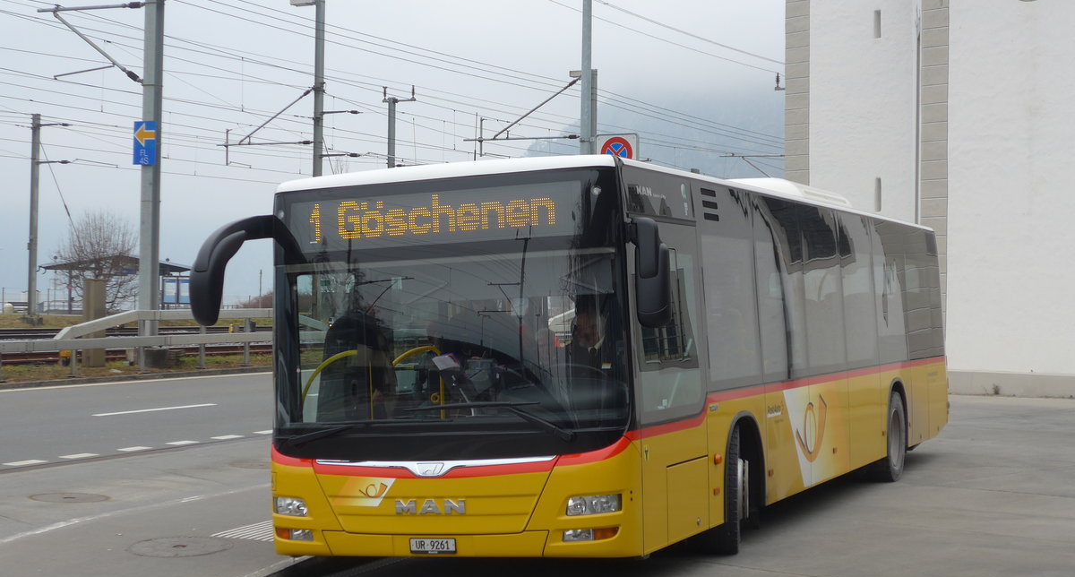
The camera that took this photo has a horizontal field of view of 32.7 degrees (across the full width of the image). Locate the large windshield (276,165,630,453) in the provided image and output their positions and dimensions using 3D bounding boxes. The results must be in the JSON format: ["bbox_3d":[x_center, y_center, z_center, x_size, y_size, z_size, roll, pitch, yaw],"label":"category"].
[{"bbox_3d":[-0.645,0.192,11.450,2.420,1.743,0.340,-3,-2,22],"label":"large windshield"}]

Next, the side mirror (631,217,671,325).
[{"bbox_3d":[0.682,-0.094,10.923,0.260,0.663,0.220,-3,-2,22],"label":"side mirror"}]

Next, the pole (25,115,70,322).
[{"bbox_3d":[-17.226,-2.541,64.776,1.750,7.214,0.320,0,-1,23],"label":"pole"}]

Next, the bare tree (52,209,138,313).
[{"bbox_3d":[-19.745,-1.143,82.000,3.900,4.731,3.900,0,-1,0],"label":"bare tree"}]

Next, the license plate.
[{"bbox_3d":[-0.639,1.581,11.241,0.310,0.092,0.022,-3,-2,22],"label":"license plate"}]

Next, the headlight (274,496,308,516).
[{"bbox_3d":[-1.584,1.397,11.727,0.315,0.134,0.140,-3,-2,22],"label":"headlight"}]

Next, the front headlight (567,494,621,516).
[{"bbox_3d":[0.332,1.296,10.964,0.315,0.134,0.140,-3,-2,22],"label":"front headlight"}]

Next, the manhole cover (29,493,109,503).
[{"bbox_3d":[-3.883,1.758,15.200,0.670,0.030,0.670,0,-1,0],"label":"manhole cover"}]

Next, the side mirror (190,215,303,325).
[{"bbox_3d":[-1.871,-0.139,11.623,0.630,0.700,0.430,-3,-2,22],"label":"side mirror"}]

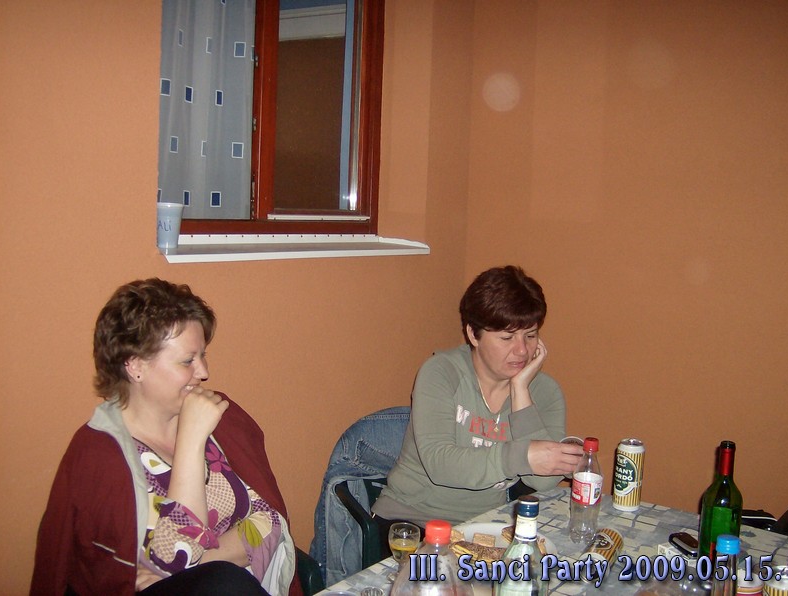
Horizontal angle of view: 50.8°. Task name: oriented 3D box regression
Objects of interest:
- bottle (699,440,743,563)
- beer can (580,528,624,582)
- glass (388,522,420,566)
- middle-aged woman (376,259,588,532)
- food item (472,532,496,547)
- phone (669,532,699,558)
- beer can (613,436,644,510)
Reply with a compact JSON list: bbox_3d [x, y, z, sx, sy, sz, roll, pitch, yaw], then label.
[{"bbox_3d":[0.661,0.430,1.678,0.076,0.290,0.076,3,6,0],"label":"bottle"},{"bbox_3d":[0.419,0.528,1.700,0.066,0.066,0.168,6,7,27],"label":"beer can"},{"bbox_3d":[0.020,0.499,1.618,0.062,0.102,0.062,3,6,0],"label":"glass"},{"bbox_3d":[0.217,0.570,2.144,0.530,1.310,0.680,-2,8,-38],"label":"middle-aged woman"},{"bbox_3d":[0.196,0.527,1.789,0.046,0.014,0.045,5,7,15],"label":"food item"},{"bbox_3d":[0.636,0.532,1.793,0.050,0.017,0.100,0,7,-24],"label":"phone"},{"bbox_3d":[0.588,0.443,2.077,0.066,0.168,0.066,3,6,0],"label":"beer can"}]

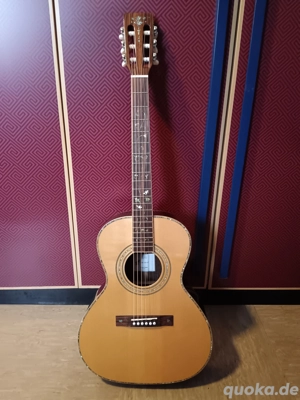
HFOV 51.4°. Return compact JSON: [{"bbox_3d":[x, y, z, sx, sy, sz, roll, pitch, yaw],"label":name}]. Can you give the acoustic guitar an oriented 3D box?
[{"bbox_3d":[-0.019,0.021,0.883,0.381,1.022,0.114,-1,7,0],"label":"acoustic guitar"}]

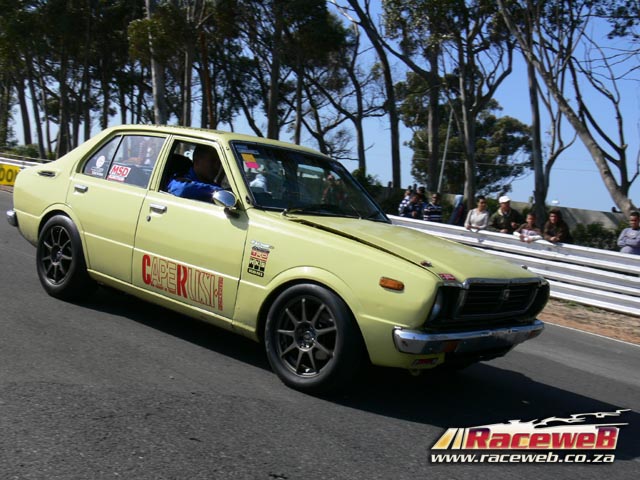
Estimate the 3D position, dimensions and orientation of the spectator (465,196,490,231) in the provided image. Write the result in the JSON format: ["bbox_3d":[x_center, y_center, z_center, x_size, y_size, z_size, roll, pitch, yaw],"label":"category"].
[{"bbox_3d":[2.826,-0.020,13.256,0.470,1.630,0.420,11,5,33],"label":"spectator"}]

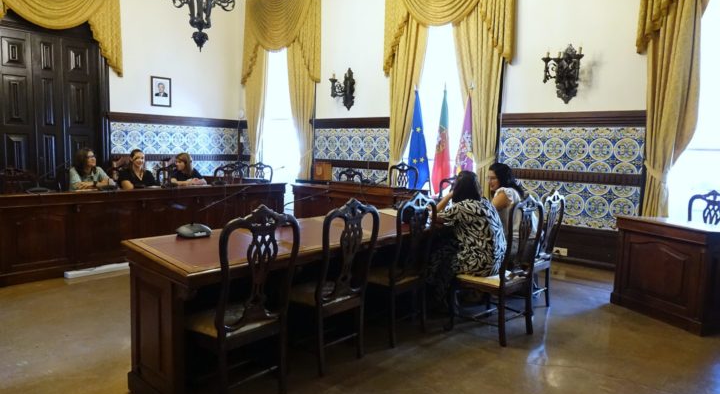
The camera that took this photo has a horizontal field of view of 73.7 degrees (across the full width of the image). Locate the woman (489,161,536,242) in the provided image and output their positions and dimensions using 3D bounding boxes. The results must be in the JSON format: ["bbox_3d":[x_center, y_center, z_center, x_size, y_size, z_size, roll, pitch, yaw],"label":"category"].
[{"bbox_3d":[1.309,0.337,4.369,0.740,1.280,0.500,6,8,38],"label":"woman"}]

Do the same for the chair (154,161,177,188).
[{"bbox_3d":[-2.418,0.120,6.530,0.580,1.080,0.540,7,8,42],"label":"chair"}]

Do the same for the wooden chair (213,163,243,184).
[{"bbox_3d":[-1.841,0.066,7.179,0.580,1.080,0.540,7,8,42],"label":"wooden chair"}]

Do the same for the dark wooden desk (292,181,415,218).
[{"bbox_3d":[-0.041,0.309,6.431,1.650,0.840,0.800,7,8,41],"label":"dark wooden desk"}]

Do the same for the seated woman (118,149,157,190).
[{"bbox_3d":[-2.747,0.078,5.901,0.740,1.290,0.520,7,8,42],"label":"seated woman"}]

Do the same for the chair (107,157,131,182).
[{"bbox_3d":[-2.847,0.158,6.069,0.580,1.080,0.540,7,8,42],"label":"chair"}]

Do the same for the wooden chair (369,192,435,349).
[{"bbox_3d":[0.231,0.496,3.650,0.550,1.085,0.510,7,8,42],"label":"wooden chair"}]

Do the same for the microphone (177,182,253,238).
[{"bbox_3d":[-0.893,0.089,2.967,0.500,0.320,0.200,2,6,5],"label":"microphone"}]

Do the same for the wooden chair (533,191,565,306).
[{"bbox_3d":[1.466,0.456,4.335,0.550,1.085,0.510,7,8,40],"label":"wooden chair"}]

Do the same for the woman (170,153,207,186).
[{"bbox_3d":[-2.311,0.057,6.342,0.740,1.250,0.520,7,8,42],"label":"woman"}]

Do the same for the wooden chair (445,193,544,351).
[{"bbox_3d":[1.057,0.512,3.704,0.510,1.085,0.550,-4,8,-44],"label":"wooden chair"}]

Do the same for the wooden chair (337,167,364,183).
[{"bbox_3d":[-0.319,0.120,7.017,0.540,1.080,0.580,7,8,41],"label":"wooden chair"}]

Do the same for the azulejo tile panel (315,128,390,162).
[{"bbox_3d":[-0.181,-0.916,8.402,1.770,0.556,0.040,7,8,40],"label":"azulejo tile panel"}]

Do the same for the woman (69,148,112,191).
[{"bbox_3d":[-3.154,0.109,5.462,0.740,1.290,0.520,7,8,42],"label":"woman"}]

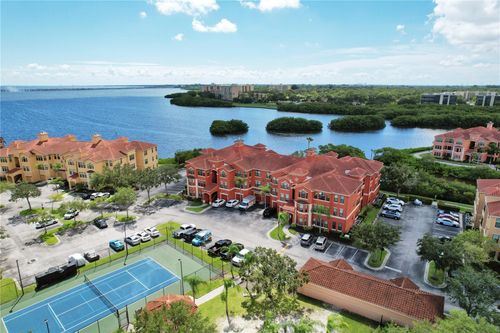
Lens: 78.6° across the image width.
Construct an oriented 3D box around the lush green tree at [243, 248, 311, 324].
[{"bbox_3d":[3.760,17.467,48.909,10.300,8.200,10.300,0,15,0],"label":"lush green tree"}]

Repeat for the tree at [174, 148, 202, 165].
[{"bbox_3d":[-26.660,-4.921,137.963,12.290,7.240,10.450,0,15,0],"label":"tree"}]

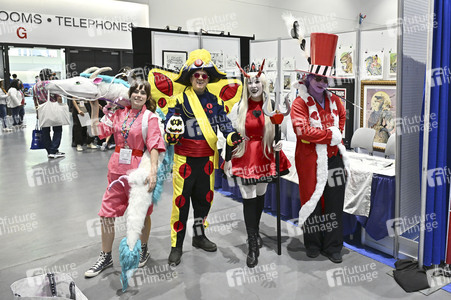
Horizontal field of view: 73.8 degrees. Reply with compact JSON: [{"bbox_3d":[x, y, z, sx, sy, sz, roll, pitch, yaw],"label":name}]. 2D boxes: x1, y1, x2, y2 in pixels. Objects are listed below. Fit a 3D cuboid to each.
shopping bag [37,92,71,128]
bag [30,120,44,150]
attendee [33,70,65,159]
[{"bbox_3d":[-3.270,-0.775,5.750,0.540,0.670,0.160,-4,10,-22],"label":"shopping bag"},{"bbox_3d":[-3.650,-0.295,5.880,0.260,0.560,0.100,-3,9,-18],"label":"bag"},{"bbox_3d":[-3.531,-0.709,6.000,0.570,1.750,0.430,7,12,37],"label":"attendee"}]

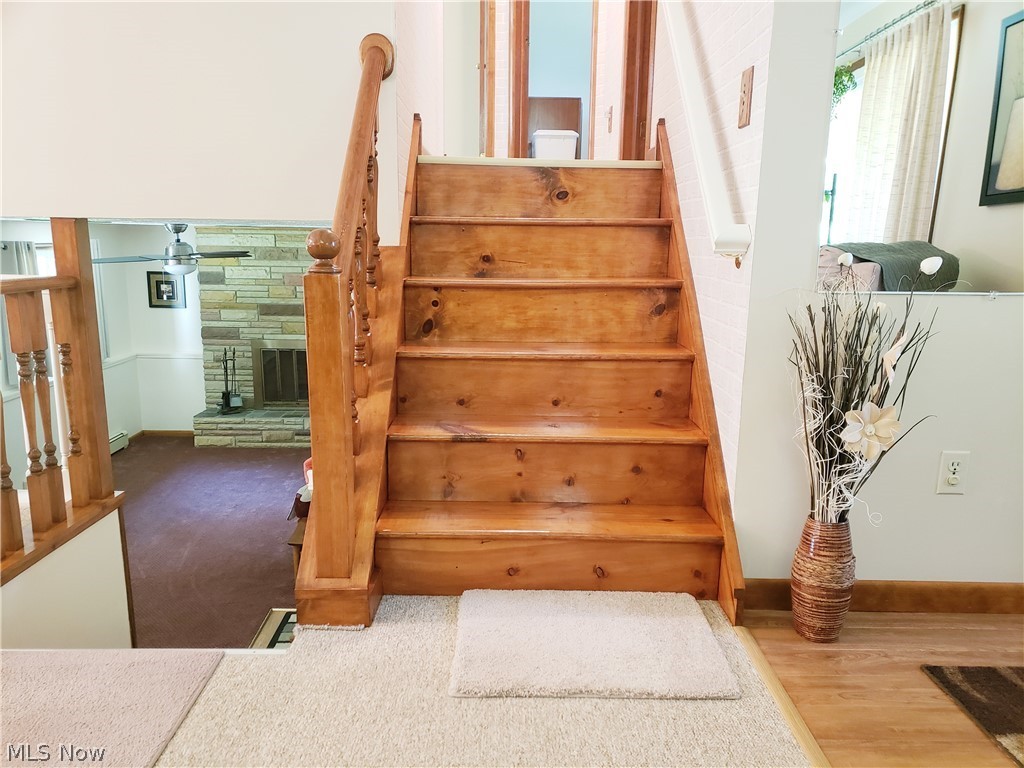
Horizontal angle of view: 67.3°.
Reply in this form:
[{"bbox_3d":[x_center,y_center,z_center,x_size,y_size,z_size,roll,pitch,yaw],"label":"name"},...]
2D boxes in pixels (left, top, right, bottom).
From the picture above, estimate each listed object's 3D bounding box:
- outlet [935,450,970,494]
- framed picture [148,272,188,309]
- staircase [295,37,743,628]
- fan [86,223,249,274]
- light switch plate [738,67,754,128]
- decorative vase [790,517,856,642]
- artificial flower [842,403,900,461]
[{"bbox_3d":[1.130,0.229,1.967,0.071,0.114,0.010,1,11,-1],"label":"outlet"},{"bbox_3d":[-3.703,-1.008,8.255,0.385,0.385,0.025,1,11,-1],"label":"framed picture"},{"bbox_3d":[0.030,-0.284,2.405,1.133,1.579,1.268,1,11,-1],"label":"staircase"},{"bbox_3d":[-2.403,-0.959,5.480,1.220,0.362,1.240,1,11,-1],"label":"fan"},{"bbox_3d":[0.588,-0.717,1.930,0.010,0.138,0.092,1,11,-1],"label":"light switch plate"},{"bbox_3d":[0.771,0.478,1.906,0.147,0.301,0.147,1,11,-1],"label":"decorative vase"},{"bbox_3d":[0.837,0.111,1.793,0.145,0.135,0.060,4,12,16],"label":"artificial flower"}]

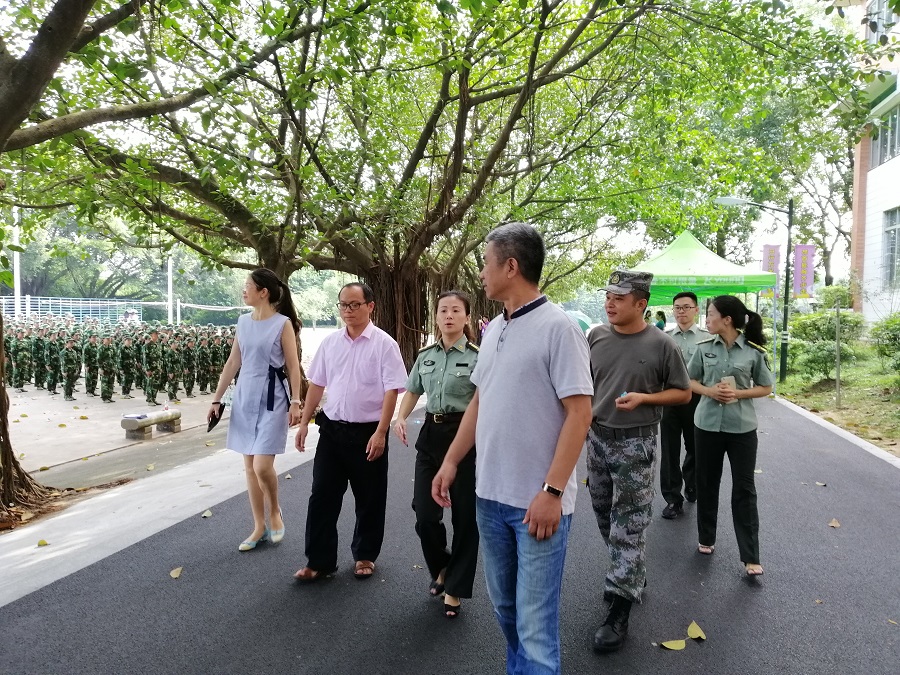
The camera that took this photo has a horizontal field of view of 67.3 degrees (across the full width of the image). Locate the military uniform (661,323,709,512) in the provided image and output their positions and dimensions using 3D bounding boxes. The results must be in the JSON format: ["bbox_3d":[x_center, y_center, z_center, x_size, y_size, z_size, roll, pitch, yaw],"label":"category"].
[{"bbox_3d":[1.847,0.594,5.280,0.480,1.450,0.420,1,2,15],"label":"military uniform"}]

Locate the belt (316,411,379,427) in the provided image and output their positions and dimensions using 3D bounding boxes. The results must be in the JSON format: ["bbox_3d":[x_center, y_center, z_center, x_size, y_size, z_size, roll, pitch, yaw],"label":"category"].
[{"bbox_3d":[-0.565,0.478,3.920,0.370,0.060,0.270,1,2,14],"label":"belt"}]

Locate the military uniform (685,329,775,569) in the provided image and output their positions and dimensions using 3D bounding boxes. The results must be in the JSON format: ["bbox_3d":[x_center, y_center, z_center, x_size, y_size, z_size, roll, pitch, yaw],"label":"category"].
[{"bbox_3d":[1.687,0.659,4.050,0.500,1.370,0.420,1,2,22],"label":"military uniform"}]

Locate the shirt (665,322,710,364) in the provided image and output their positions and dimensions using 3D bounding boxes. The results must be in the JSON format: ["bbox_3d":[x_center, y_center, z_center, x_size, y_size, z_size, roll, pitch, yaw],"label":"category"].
[{"bbox_3d":[1.840,0.120,5.240,0.500,0.480,0.280,1,2,17],"label":"shirt"}]

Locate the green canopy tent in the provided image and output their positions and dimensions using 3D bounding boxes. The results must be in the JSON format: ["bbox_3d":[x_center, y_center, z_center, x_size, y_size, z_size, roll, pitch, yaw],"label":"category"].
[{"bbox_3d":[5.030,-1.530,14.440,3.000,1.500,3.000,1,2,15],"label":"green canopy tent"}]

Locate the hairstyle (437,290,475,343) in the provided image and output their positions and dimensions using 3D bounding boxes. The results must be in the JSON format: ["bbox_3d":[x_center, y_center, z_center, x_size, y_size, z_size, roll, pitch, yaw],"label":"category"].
[{"bbox_3d":[0.034,-0.110,3.550,0.190,0.270,0.230,1,2,12],"label":"hairstyle"}]

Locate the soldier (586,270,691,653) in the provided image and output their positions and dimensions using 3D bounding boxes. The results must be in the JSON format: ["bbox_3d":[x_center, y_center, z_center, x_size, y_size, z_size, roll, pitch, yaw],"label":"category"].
[{"bbox_3d":[0.888,0.530,3.200,0.540,1.710,0.560,1,2,22],"label":"soldier"}]

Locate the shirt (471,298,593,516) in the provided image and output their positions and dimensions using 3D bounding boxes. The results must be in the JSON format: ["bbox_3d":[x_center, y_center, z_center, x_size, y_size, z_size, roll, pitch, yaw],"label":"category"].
[{"bbox_3d":[0.246,0.215,2.150,0.500,0.700,0.310,2,3,41],"label":"shirt"}]

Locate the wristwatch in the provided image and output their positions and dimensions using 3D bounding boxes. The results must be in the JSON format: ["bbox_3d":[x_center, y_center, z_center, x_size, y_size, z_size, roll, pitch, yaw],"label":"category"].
[{"bbox_3d":[0.326,0.488,2.170,0.068,0.024,0.055,22,-11,3],"label":"wristwatch"}]

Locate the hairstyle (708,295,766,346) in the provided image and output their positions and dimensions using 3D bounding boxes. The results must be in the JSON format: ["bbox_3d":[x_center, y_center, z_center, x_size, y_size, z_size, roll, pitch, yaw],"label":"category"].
[{"bbox_3d":[1.770,-0.104,4.150,0.330,0.320,0.200,1,2,6],"label":"hairstyle"}]

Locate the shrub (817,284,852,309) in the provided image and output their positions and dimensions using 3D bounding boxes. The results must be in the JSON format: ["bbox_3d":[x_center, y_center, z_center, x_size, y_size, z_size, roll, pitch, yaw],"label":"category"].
[{"bbox_3d":[13.651,-1.456,24.000,1.300,0.900,1.200,1,2,14],"label":"shrub"}]

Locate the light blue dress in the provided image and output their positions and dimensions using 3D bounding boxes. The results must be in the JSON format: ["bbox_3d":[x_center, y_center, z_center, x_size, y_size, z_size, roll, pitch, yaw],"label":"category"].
[{"bbox_3d":[-1.176,0.282,4.150,0.410,0.870,0.330,1,2,18],"label":"light blue dress"}]

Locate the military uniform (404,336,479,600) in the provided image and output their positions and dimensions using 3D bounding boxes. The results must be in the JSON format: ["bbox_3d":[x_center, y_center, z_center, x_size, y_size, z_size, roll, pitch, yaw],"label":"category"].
[{"bbox_3d":[-0.034,0.666,3.490,0.440,1.340,0.440,1,2,14],"label":"military uniform"}]

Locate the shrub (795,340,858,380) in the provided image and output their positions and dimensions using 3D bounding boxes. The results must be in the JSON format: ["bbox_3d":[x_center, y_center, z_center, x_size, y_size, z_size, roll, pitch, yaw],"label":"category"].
[{"bbox_3d":[8.080,0.470,14.500,1.350,0.880,1.250,1,2,15],"label":"shrub"}]

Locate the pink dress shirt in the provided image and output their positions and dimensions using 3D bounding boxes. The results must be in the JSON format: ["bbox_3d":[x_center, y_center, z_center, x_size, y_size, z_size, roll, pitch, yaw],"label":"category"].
[{"bbox_3d":[-0.525,0.193,3.840,0.550,0.580,0.310,1,2,8],"label":"pink dress shirt"}]

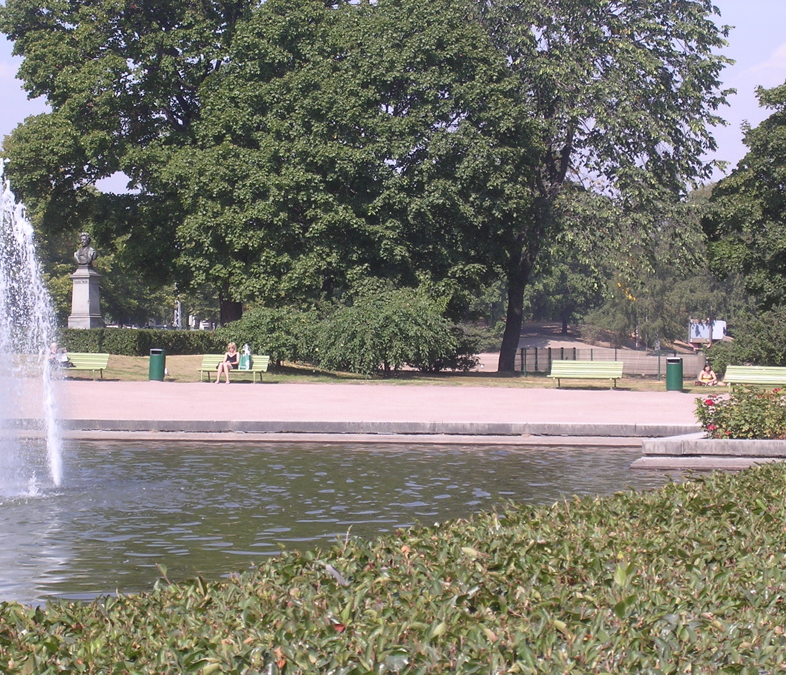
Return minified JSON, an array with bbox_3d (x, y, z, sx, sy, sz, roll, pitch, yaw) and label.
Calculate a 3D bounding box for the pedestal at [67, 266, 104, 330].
[{"bbox_3d":[-11.519,-1.349,112.000,1.050,2.900,1.050,1,2,29],"label":"pedestal"}]

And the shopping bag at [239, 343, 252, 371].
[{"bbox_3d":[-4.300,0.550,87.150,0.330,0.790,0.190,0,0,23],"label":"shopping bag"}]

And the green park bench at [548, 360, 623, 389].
[{"bbox_3d":[5.421,1.059,84.200,2.060,0.810,0.650,1,2,18],"label":"green park bench"}]

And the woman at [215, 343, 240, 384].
[{"bbox_3d":[-4.910,0.771,88.700,0.520,1.230,0.820,1,0,25],"label":"woman"}]

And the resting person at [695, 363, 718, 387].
[{"bbox_3d":[9.017,1.093,86.000,0.620,0.660,0.640,0,2,3],"label":"resting person"}]

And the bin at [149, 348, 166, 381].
[{"bbox_3d":[-6.985,0.817,88.800,0.440,0.920,0.440,1,2,17],"label":"bin"}]

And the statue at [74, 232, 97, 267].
[{"bbox_3d":[-10.997,-3.167,107.000,0.860,1.180,0.600,1,0,26],"label":"statue"}]

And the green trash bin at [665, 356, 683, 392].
[{"bbox_3d":[7.843,1.003,83.300,0.440,0.920,0.440,1,2,17],"label":"green trash bin"}]

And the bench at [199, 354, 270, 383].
[{"bbox_3d":[-4.733,0.950,89.000,2.150,0.860,0.680,1,0,20],"label":"bench"}]

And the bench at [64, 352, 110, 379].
[{"bbox_3d":[-9.651,0.918,90.600,2.150,0.860,0.680,1,0,20],"label":"bench"}]

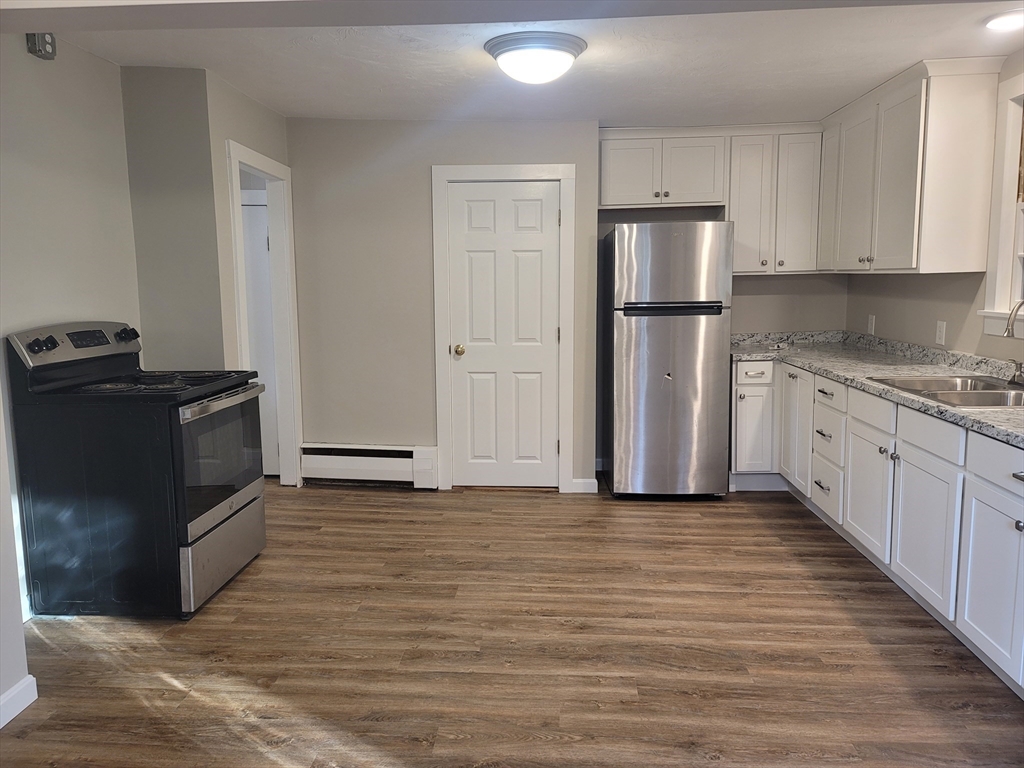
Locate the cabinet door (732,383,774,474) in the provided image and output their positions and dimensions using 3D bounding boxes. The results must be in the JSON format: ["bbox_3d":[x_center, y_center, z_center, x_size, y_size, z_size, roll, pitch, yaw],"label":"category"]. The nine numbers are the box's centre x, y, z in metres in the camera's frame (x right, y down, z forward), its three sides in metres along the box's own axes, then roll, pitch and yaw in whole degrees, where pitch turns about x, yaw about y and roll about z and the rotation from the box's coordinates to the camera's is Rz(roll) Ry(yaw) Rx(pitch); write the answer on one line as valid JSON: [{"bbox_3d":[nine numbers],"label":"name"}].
[{"bbox_3d":[1.532,0.289,4.698,0.231,0.545,0.028,0,8,4],"label":"cabinet door"}]

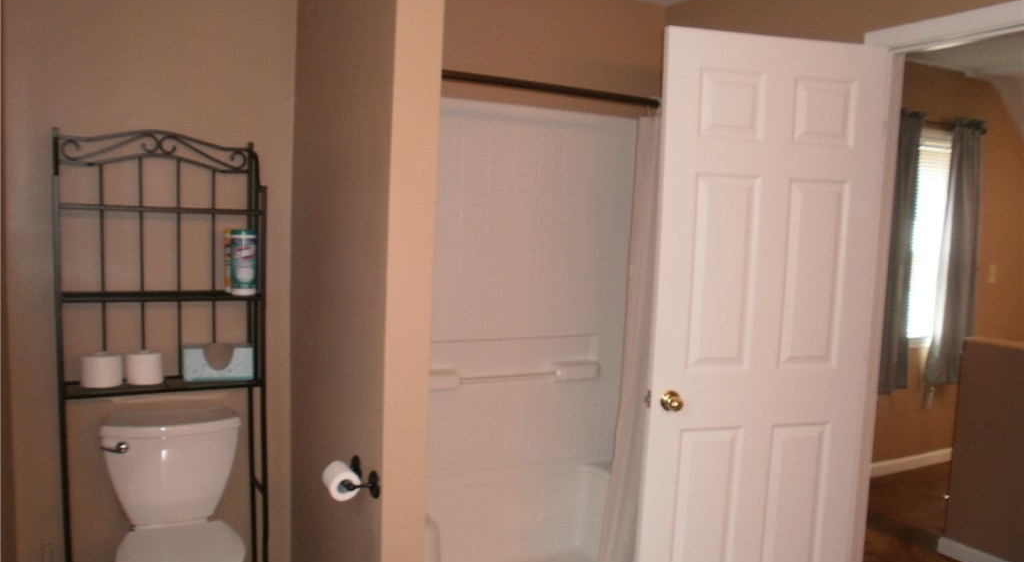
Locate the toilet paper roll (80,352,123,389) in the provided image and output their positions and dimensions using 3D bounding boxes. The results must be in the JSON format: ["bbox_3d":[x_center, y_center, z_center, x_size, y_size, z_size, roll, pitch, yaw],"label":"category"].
[{"bbox_3d":[-1.298,0.278,2.433,0.112,0.100,0.112,-1,7,-28],"label":"toilet paper roll"}]

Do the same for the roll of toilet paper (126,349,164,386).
[{"bbox_3d":[-1.188,0.277,2.489,0.107,0.100,0.107,-1,7,-28],"label":"roll of toilet paper"}]

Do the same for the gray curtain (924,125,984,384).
[{"bbox_3d":[2.592,-0.156,4.487,0.400,1.530,0.090,-1,7,-28],"label":"gray curtain"}]

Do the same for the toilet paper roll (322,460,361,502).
[{"bbox_3d":[-0.456,0.535,2.053,0.080,0.080,0.100,-1,7,-28],"label":"toilet paper roll"}]

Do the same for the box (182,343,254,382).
[{"bbox_3d":[-0.984,0.270,2.589,0.215,0.108,0.115,0,6,-22],"label":"box"}]

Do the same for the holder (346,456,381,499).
[{"bbox_3d":[-0.432,0.530,2.065,0.080,0.070,0.230,-1,7,-28],"label":"holder"}]

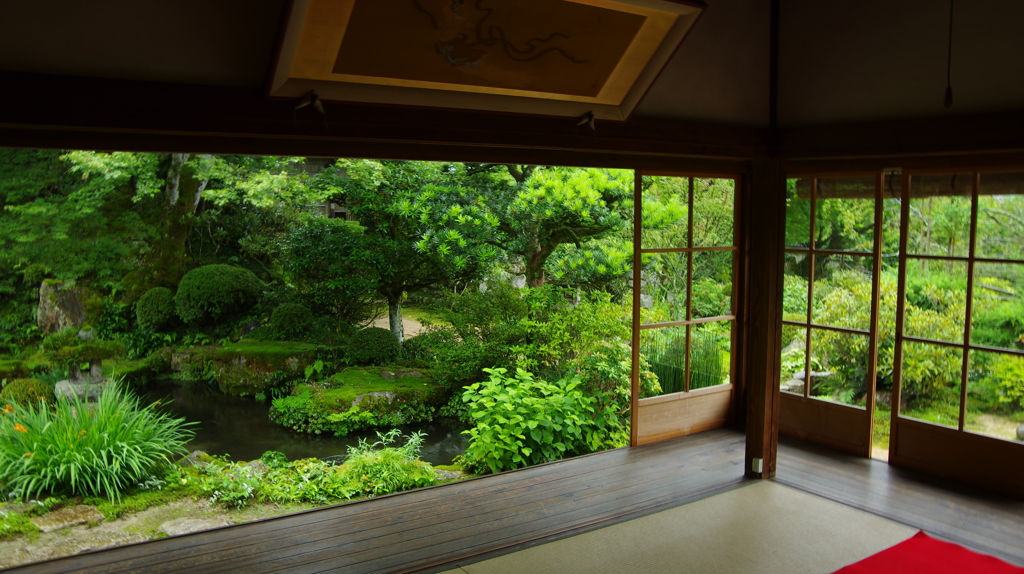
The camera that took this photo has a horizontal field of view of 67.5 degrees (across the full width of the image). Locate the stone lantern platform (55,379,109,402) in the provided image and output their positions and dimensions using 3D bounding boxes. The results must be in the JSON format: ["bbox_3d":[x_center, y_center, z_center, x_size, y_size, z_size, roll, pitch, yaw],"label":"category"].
[{"bbox_3d":[-4.260,1.031,7.600,0.540,0.170,0.500,-3,6,-30],"label":"stone lantern platform"}]

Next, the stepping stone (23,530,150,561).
[{"bbox_3d":[-2.431,1.580,4.429,0.660,0.110,0.420,-3,6,-31],"label":"stepping stone"}]

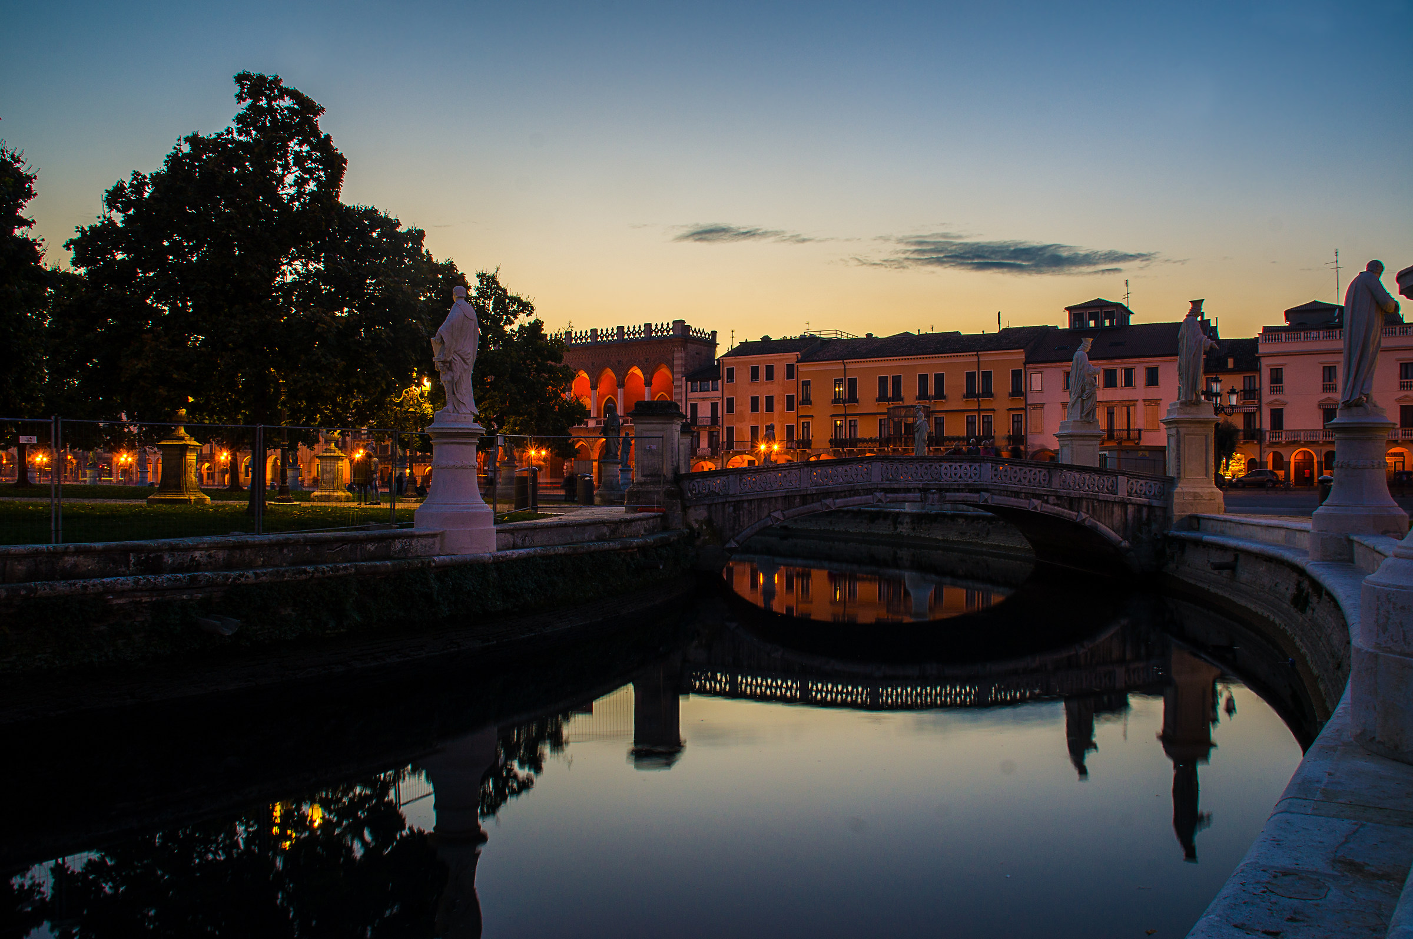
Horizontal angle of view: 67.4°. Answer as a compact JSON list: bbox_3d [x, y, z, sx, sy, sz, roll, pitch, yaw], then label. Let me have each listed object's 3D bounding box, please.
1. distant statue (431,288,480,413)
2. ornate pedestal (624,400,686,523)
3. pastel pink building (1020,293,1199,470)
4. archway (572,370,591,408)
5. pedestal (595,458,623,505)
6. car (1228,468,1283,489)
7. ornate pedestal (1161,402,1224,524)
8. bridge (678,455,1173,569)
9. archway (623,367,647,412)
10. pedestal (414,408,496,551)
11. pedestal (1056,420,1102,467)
[{"bbox_3d":[-5.355,-2.534,22.500,0.900,2.750,1.000,0,0,40],"label":"distant statue"},{"bbox_3d":[-1.586,-0.170,32.700,1.600,3.800,1.600,0,0,6],"label":"ornate pedestal"},{"bbox_3d":[41.000,-7.700,103.300,15.500,18.600,16.000,0,0,30],"label":"pastel pink building"},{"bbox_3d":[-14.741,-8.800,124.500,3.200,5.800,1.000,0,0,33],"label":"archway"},{"bbox_3d":[-5.354,0.646,59.000,1.600,2.750,1.600,0,0,0],"label":"pedestal"},{"bbox_3d":[44.115,0.710,85.000,4.100,1.530,1.750,0,0,30],"label":"car"},{"bbox_3d":[15.268,-0.200,33.300,1.500,3.800,1.500,0,0,6],"label":"ornate pedestal"},{"bbox_3d":[6.950,1.400,36.800,15.100,3.650,8.300,0,0,2],"label":"bridge"},{"bbox_3d":[-8.110,-8.800,120.500,3.200,5.900,1.000,0,0,33],"label":"archway"},{"bbox_3d":[-5.344,0.255,22.500,1.650,2.980,1.650,0,0,-18],"label":"pedestal"},{"bbox_3d":[14.432,0.000,41.000,1.450,3.700,1.450,0,0,3],"label":"pedestal"}]

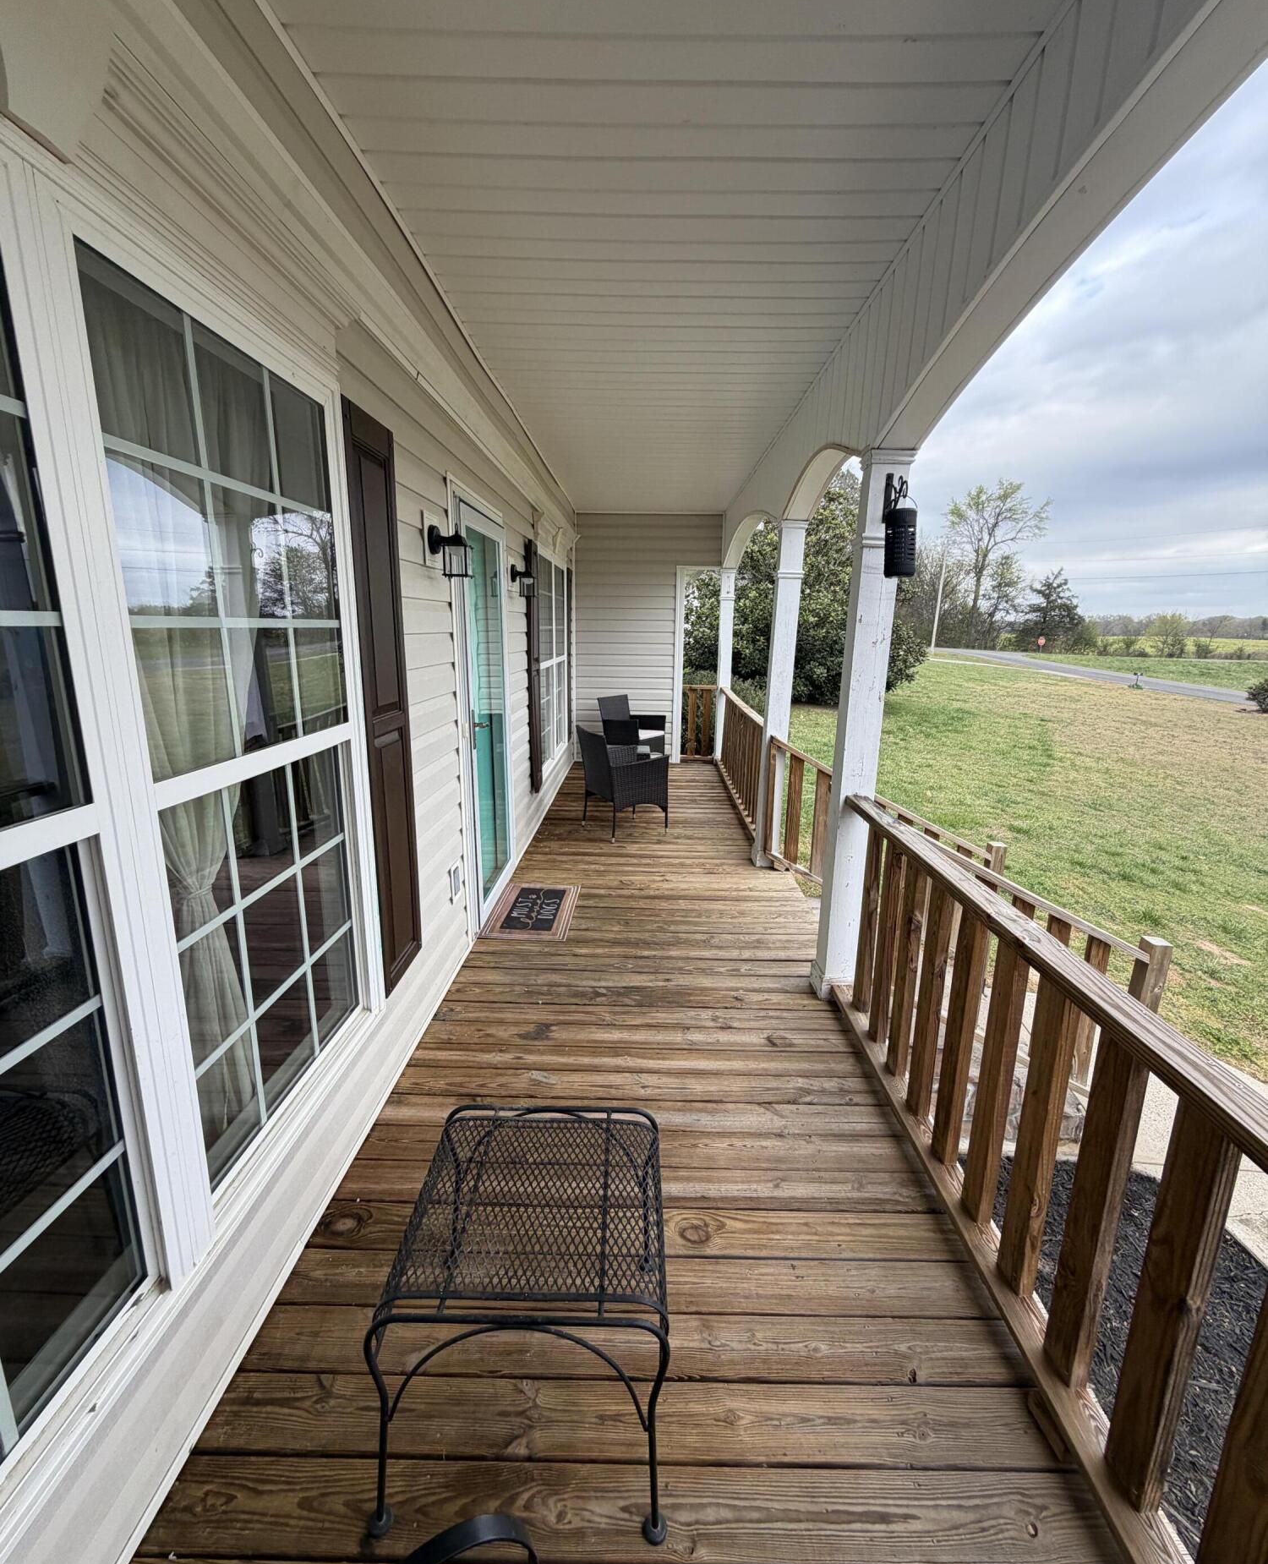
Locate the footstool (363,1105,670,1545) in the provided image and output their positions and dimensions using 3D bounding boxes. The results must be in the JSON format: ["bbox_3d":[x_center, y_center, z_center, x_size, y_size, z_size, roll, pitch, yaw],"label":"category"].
[{"bbox_3d":[-0.193,1.004,1.362,0.490,0.440,0.530,1,13,-1],"label":"footstool"}]

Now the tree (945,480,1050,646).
[{"bbox_3d":[33.793,-20.223,63.656,9.635,14.674,9.635,1,13,1],"label":"tree"}]

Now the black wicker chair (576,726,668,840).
[{"bbox_3d":[-0.086,-0.029,5.139,0.540,0.810,0.530,-8,15,-33],"label":"black wicker chair"}]

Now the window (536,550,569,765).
[{"bbox_3d":[-0.731,-1.096,6.274,0.090,1.820,2.000,1,13,1],"label":"window"}]

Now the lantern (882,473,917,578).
[{"bbox_3d":[0.901,-0.888,2.354,0.107,0.365,0.215,1,13,1],"label":"lantern"}]

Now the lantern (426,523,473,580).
[{"bbox_3d":[-0.685,-0.870,2.573,0.145,0.195,0.120,1,13,1],"label":"lantern"}]

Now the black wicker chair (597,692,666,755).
[{"bbox_3d":[-0.026,-0.461,7.071,0.540,0.810,0.530,10,16,35],"label":"black wicker chair"}]

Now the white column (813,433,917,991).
[{"bbox_3d":[0.886,-0.154,2.708,0.172,2.140,0.172,1,13,1],"label":"white column"}]

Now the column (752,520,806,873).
[{"bbox_3d":[0.911,-0.510,4.299,0.175,2.140,0.175,1,13,1],"label":"column"}]

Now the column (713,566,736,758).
[{"bbox_3d":[0.991,-1.218,7.470,0.170,2.140,0.170,1,13,1],"label":"column"}]

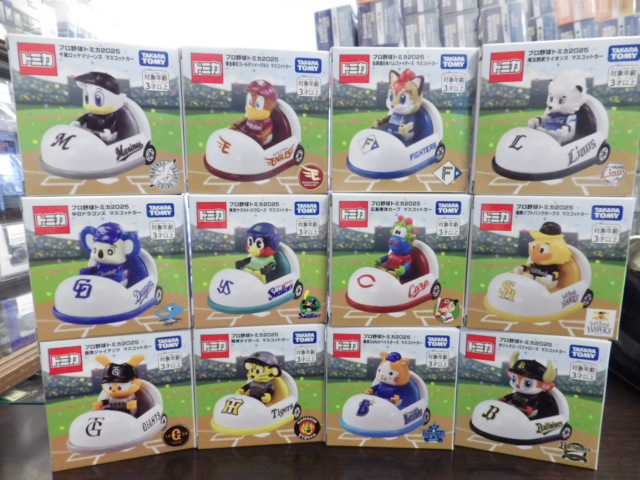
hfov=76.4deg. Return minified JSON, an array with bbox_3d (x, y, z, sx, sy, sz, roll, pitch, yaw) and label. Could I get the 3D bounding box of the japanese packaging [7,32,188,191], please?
[{"bbox_3d":[-0.123,-0.068,0.241,0.081,0.081,0.043,-2,9,-15],"label":"japanese packaging"}]

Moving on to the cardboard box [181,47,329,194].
[{"bbox_3d":[-0.037,-0.070,0.254,0.081,0.081,0.043,-1,9,-6],"label":"cardboard box"}]

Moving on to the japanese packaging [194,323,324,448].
[{"bbox_3d":[-0.039,0.090,0.277,0.081,0.081,0.043,-1,9,-6],"label":"japanese packaging"}]

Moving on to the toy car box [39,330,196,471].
[{"bbox_3d":[-0.123,0.092,0.263,0.081,0.081,0.043,-2,9,-16],"label":"toy car box"}]

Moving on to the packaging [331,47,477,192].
[{"bbox_3d":[0.047,-0.069,0.251,0.081,0.081,0.043,0,9,0],"label":"packaging"}]

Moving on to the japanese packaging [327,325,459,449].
[{"bbox_3d":[0.046,0.090,0.276,0.081,0.081,0.043,1,9,2],"label":"japanese packaging"}]

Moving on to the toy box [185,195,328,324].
[{"bbox_3d":[-0.037,0.010,0.265,0.081,0.081,0.043,-1,9,-7],"label":"toy box"}]

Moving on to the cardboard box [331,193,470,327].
[{"bbox_3d":[0.047,0.011,0.264,0.081,0.081,0.043,0,9,0],"label":"cardboard box"}]

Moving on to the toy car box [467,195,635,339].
[{"bbox_3d":[0.134,0.013,0.253,0.081,0.081,0.043,2,9,14],"label":"toy car box"}]

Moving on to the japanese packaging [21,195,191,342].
[{"bbox_3d":[-0.122,0.012,0.250,0.081,0.081,0.043,-2,9,-14],"label":"japanese packaging"}]

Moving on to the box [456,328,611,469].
[{"bbox_3d":[0.132,0.092,0.267,0.081,0.081,0.043,3,9,15],"label":"box"}]

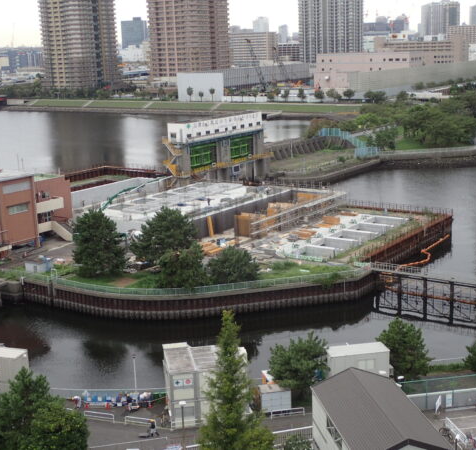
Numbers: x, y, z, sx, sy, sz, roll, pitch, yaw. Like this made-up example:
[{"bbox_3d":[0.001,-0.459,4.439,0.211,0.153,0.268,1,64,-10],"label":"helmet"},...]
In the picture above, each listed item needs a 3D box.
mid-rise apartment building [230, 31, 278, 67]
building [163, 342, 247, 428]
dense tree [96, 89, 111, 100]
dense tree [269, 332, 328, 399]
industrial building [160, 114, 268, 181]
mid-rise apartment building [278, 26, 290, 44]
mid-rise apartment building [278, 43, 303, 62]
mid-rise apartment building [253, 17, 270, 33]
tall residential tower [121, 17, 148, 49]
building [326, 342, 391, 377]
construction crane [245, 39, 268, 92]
[{"bbox_3d":[14.816,-182.686,850.817,48.000,44.000,20.000,5,14,27],"label":"mid-rise apartment building"},{"bbox_3d":[-2.936,14.082,71.009,6.600,5.300,5.600,-4,13,-9],"label":"building"},{"bbox_3d":[-84.038,-81.358,498.698,8.600,7.800,8.600,-2,13,0],"label":"dense tree"},{"bbox_3d":[5.626,13.349,73.580,5.400,6.750,5.400,-2,13,0],"label":"dense tree"},{"bbox_3d":[-4.528,-19.796,204.256,7.000,15.400,33.500,7,16,35],"label":"industrial building"},{"bbox_3d":[112.386,-452.769,1944.834,20.000,70.000,19.000,6,15,32],"label":"mid-rise apartment building"},{"bbox_3d":[67.631,-208.821,975.756,34.000,29.500,15.000,5,15,29],"label":"mid-rise apartment building"},{"bbox_3d":[59.776,-485.554,2042.275,32.000,94.000,28.000,6,15,32],"label":"mid-rise apartment building"},{"bbox_3d":[-160.340,-279.225,1231.481,33.000,76.000,28.000,-1,13,3],"label":"tall residential tower"},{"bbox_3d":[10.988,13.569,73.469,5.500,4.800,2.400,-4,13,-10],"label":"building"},{"bbox_3d":[11.494,-98.056,490.366,15.000,32.300,6.000,-2,13,0],"label":"construction crane"}]

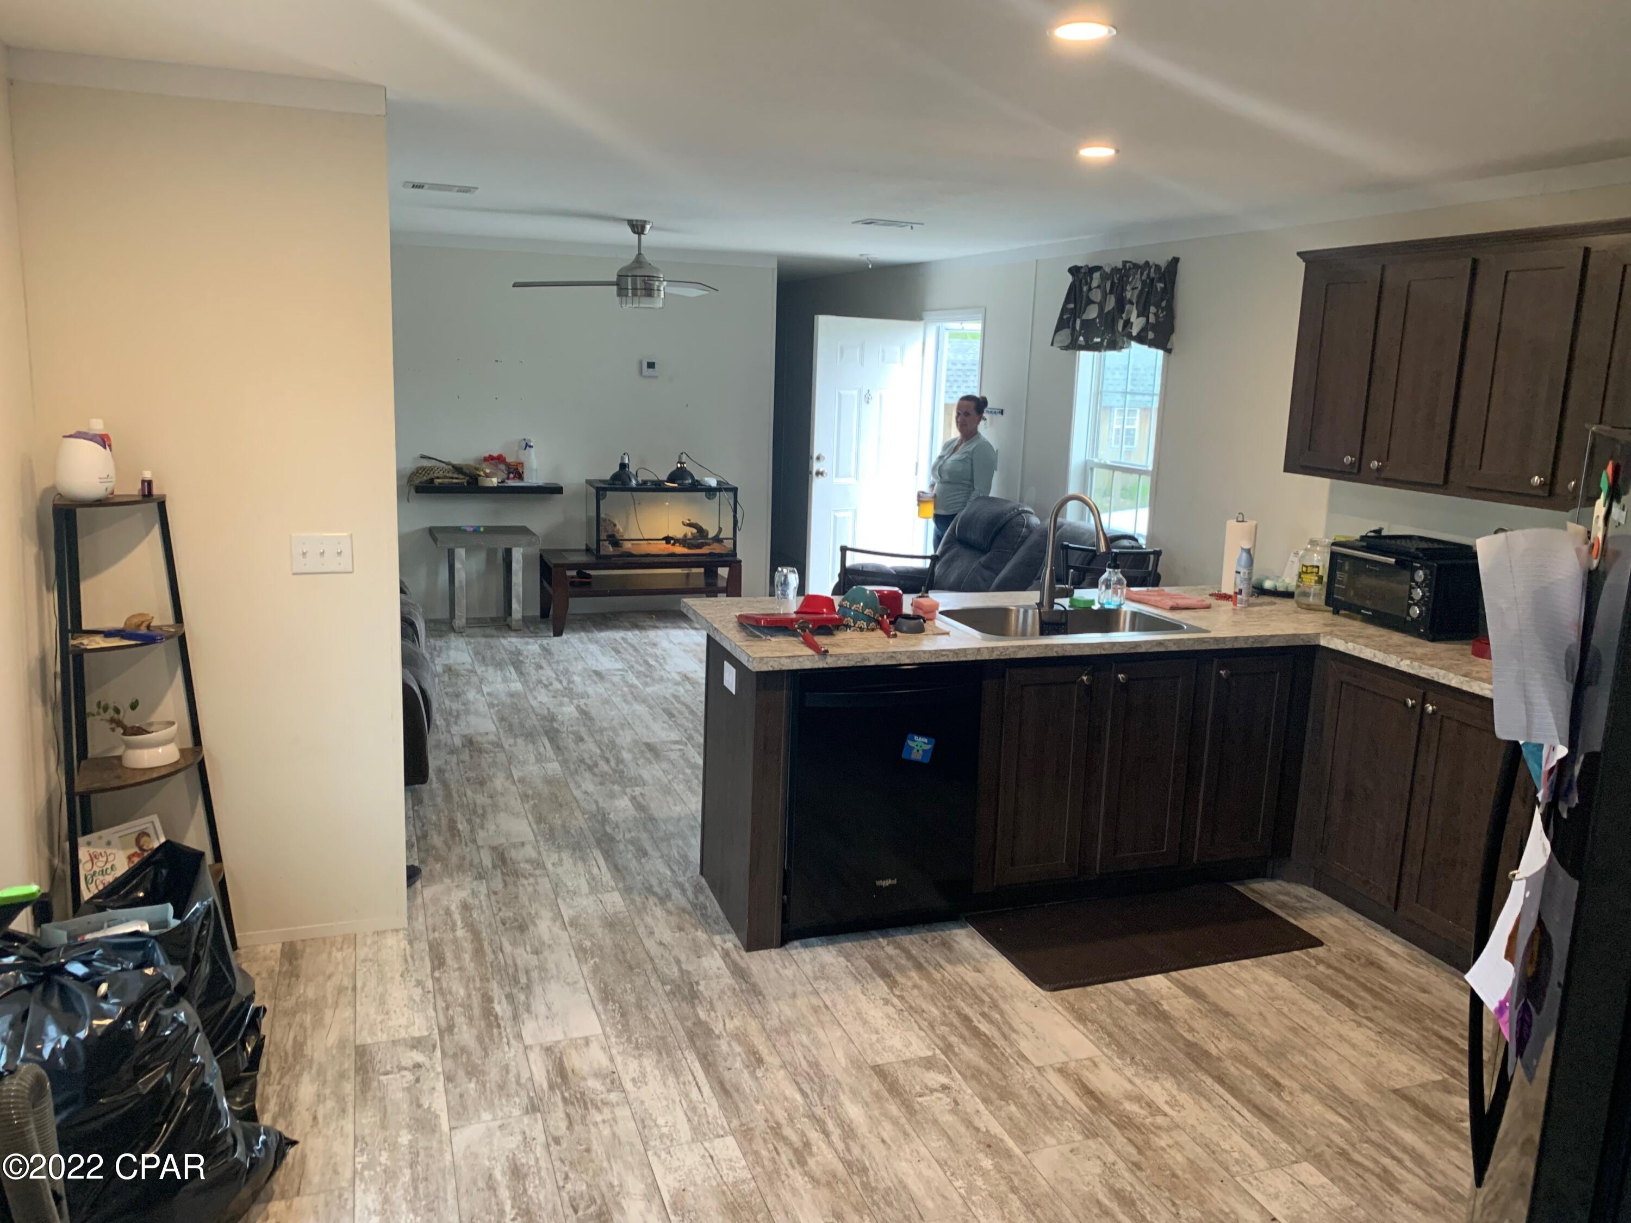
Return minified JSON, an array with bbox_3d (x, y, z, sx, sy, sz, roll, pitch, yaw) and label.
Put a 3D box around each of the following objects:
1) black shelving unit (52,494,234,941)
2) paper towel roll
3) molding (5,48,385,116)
[{"bbox_3d":[-1.778,0.375,3.249,0.360,1.340,0.370,-2,12,-20],"label":"black shelving unit"},{"bbox_3d":[1.705,-0.228,4.939,0.118,0.300,0.118,2,11,0],"label":"paper towel roll"},{"bbox_3d":[-1.567,-1.357,3.140,0.878,0.076,0.025,-2,12,-20],"label":"molding"}]

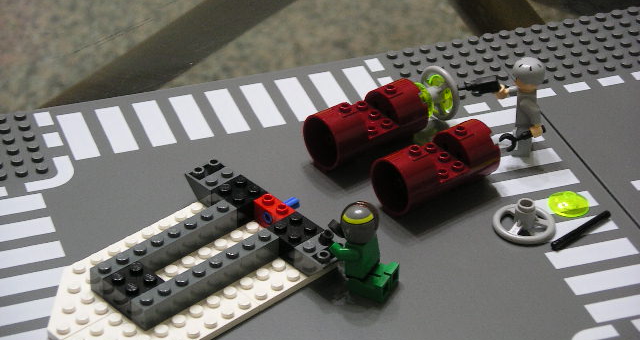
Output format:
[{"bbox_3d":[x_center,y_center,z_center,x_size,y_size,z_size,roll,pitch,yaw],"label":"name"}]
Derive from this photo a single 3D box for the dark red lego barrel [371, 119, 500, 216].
[{"bbox_3d":[0.046,-0.001,0.716,0.048,0.025,0.024,-24,43,-32],"label":"dark red lego barrel"}]

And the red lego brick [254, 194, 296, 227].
[{"bbox_3d":[-0.017,0.017,0.686,0.008,0.011,0.016,-27,45,-35],"label":"red lego brick"}]

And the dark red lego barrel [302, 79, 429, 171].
[{"bbox_3d":[0.019,-0.019,0.738,0.048,0.025,0.024,-23,43,-32],"label":"dark red lego barrel"}]

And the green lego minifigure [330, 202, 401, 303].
[{"bbox_3d":[0.015,0.028,0.664,0.025,0.035,0.020,16,38,18],"label":"green lego minifigure"}]

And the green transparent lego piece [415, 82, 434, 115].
[{"bbox_3d":[0.040,-0.028,0.753,0.005,0.016,0.016,-23,43,-32],"label":"green transparent lego piece"}]

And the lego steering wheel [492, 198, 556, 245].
[{"bbox_3d":[0.080,0.017,0.703,0.024,0.011,0.024,2,35,-1],"label":"lego steering wheel"}]

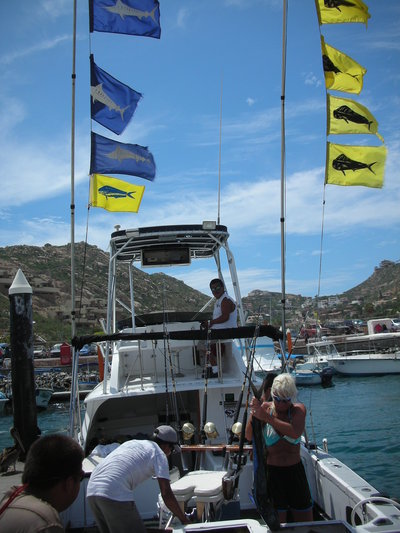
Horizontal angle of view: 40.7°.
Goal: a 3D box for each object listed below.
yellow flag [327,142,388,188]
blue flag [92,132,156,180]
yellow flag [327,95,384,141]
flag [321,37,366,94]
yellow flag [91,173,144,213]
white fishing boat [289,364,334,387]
[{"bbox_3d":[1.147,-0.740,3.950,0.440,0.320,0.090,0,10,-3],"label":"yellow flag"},{"bbox_3d":[-0.629,-0.898,4.400,0.530,0.370,0.100,4,5,-6],"label":"blue flag"},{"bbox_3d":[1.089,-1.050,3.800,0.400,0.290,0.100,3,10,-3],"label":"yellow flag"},{"bbox_3d":[0.962,-1.343,3.600,0.310,0.350,0.120,0,10,-6],"label":"flag"},{"bbox_3d":[-0.693,-0.610,4.500,0.450,0.310,0.090,3,5,-6],"label":"yellow flag"},{"bbox_3d":[5.310,5.729,28.200,1.550,1.200,4.300,4,-11,-38],"label":"white fishing boat"}]

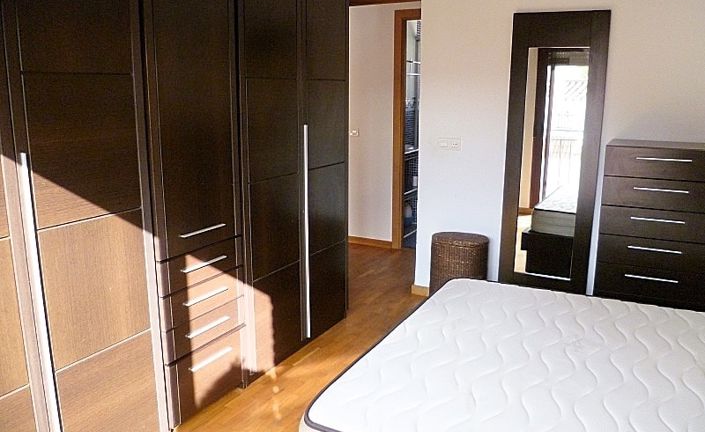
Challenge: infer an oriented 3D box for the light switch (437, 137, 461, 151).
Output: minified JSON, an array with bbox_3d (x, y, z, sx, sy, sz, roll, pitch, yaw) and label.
[{"bbox_3d":[0.659,-0.483,3.841,0.155,0.087,0.013,7,14,27],"label":"light switch"}]

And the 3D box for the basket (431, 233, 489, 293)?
[{"bbox_3d":[0.702,0.396,3.779,0.370,0.515,0.330,7,14,27],"label":"basket"}]

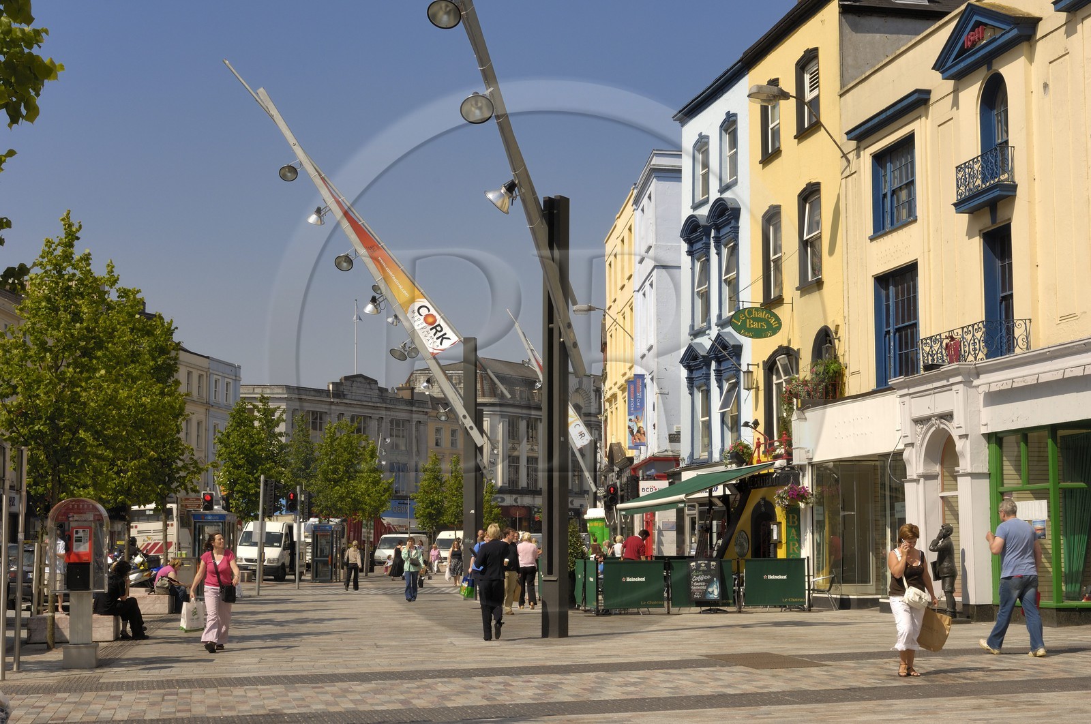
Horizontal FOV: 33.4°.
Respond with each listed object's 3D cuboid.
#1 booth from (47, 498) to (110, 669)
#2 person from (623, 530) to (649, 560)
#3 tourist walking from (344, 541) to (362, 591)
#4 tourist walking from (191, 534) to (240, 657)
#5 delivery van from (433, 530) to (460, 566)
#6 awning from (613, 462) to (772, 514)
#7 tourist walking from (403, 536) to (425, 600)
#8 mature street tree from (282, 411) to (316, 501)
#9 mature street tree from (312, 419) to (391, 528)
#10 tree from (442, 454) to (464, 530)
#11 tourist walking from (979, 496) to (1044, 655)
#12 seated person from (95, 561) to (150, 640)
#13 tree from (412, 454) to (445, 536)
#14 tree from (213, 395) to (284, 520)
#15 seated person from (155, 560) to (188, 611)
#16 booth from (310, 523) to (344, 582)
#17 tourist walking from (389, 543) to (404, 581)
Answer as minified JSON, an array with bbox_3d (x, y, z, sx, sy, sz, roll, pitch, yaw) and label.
[{"bbox_3d":[-5.781,2.750,22.557,0.740,2.086,0.580,1,-6,-12],"label":"booth"},{"bbox_3d":[1.851,4.227,37.118,0.520,1.600,0.500,-5,-8,40],"label":"person"},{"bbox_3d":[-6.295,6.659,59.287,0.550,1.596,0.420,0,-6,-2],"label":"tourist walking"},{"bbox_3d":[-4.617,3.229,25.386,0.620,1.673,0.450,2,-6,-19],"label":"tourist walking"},{"bbox_3d":[-6.337,12.601,121.630,2.000,2.450,5.200,0,-6,0],"label":"delivery van"},{"bbox_3d":[3.349,2.929,41.717,2.252,1.053,6.737,1,-6,-11],"label":"awning"},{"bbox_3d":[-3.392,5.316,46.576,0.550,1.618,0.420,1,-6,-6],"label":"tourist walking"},{"bbox_3d":[-10.408,5.658,76.824,2.000,7.114,2.000,0,-6,0],"label":"mature street tree"},{"bbox_3d":[-8.797,6.222,82.798,3.623,7.213,3.300,0,-6,0],"label":"mature street tree"},{"bbox_3d":[-5.221,8.693,104.660,1.750,6.727,1.750,0,-6,0],"label":"tree"},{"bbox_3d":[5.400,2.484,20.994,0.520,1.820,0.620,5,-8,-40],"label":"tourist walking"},{"bbox_3d":[-6.887,3.864,29.466,0.860,1.289,0.520,1,-6,-12],"label":"seated person"},{"bbox_3d":[-6.469,8.359,101.176,1.950,6.700,1.950,0,-6,0],"label":"tree"},{"bbox_3d":[-11.601,4.975,71.365,2.785,7.396,2.800,0,-6,0],"label":"tree"},{"bbox_3d":[-8.232,4.910,39.861,0.750,1.189,0.500,1,-6,-10],"label":"seated person"},{"bbox_3d":[-8.665,7.553,71.819,0.900,2.289,0.900,-2,-6,16],"label":"booth"},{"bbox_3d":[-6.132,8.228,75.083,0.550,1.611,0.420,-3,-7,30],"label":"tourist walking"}]

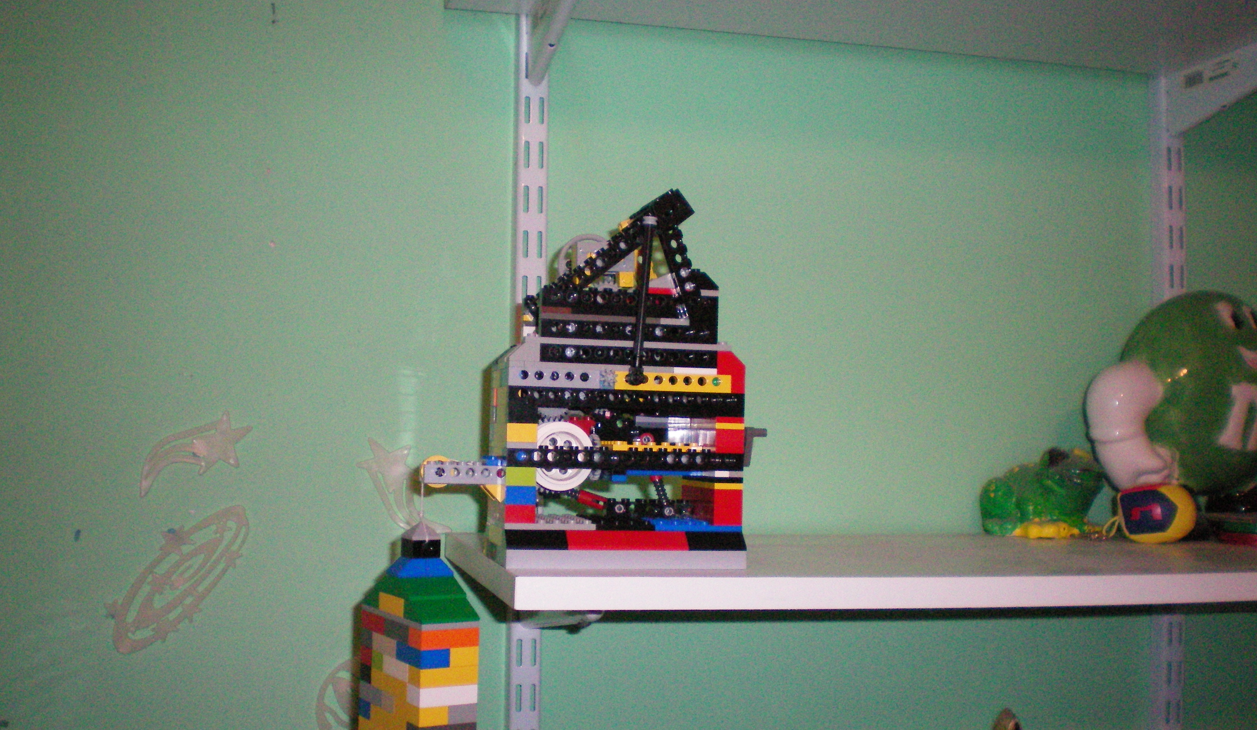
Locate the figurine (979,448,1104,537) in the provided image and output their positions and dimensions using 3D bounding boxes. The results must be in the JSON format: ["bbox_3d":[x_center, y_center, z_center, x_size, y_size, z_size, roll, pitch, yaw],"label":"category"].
[{"bbox_3d":[0.305,0.094,1.016,0.086,0.066,0.062,-1,-4,40],"label":"figurine"}]

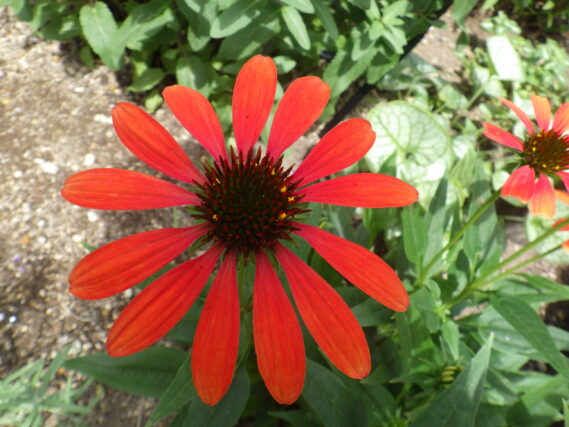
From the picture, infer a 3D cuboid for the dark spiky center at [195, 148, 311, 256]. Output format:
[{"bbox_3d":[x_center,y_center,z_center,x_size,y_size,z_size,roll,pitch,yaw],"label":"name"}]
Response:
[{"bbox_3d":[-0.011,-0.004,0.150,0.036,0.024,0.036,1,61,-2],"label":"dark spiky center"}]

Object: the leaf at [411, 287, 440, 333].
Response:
[{"bbox_3d":[0.137,0.094,0.450,0.032,0.012,0.041,5,68,18],"label":"leaf"}]

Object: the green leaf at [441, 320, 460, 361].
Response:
[{"bbox_3d":[0.162,0.124,0.450,0.017,0.010,0.037,-18,71,-10],"label":"green leaf"}]

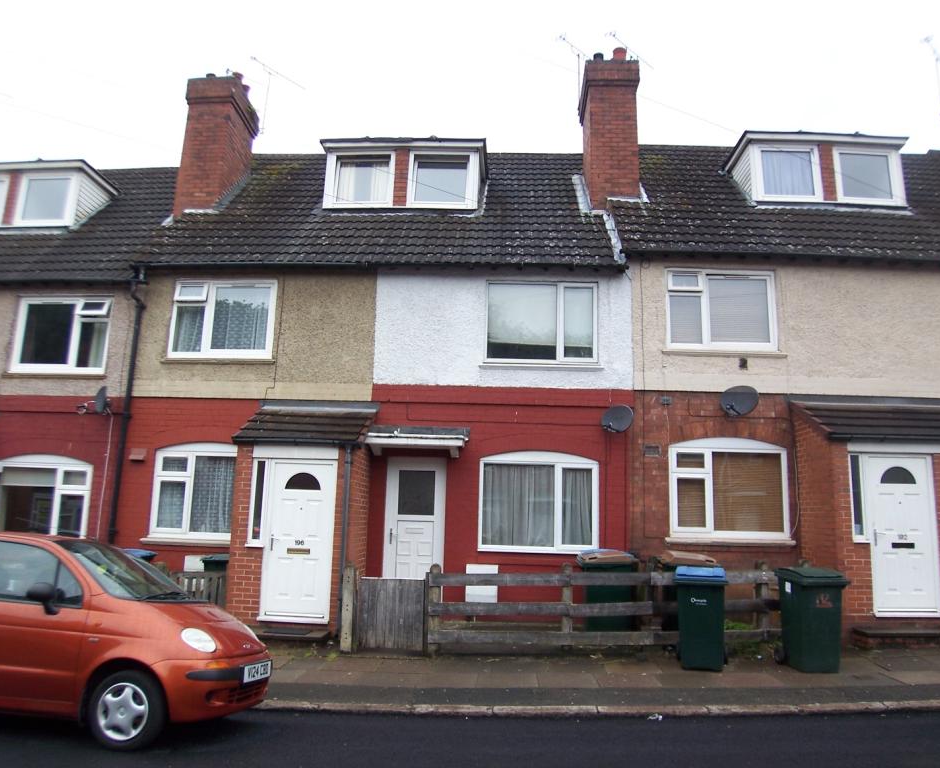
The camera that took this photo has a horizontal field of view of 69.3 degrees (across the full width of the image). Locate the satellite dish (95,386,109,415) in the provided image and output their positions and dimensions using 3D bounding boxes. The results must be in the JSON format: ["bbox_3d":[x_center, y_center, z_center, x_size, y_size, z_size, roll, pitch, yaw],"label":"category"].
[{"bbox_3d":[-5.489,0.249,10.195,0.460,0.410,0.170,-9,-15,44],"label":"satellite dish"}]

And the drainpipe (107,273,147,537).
[{"bbox_3d":[-5.222,0.728,10.199,0.200,5.200,0.240,1,-10,3],"label":"drainpipe"}]

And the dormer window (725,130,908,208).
[{"bbox_3d":[6.098,-3.549,12.091,2.820,1.280,1.350,1,-10,3],"label":"dormer window"}]

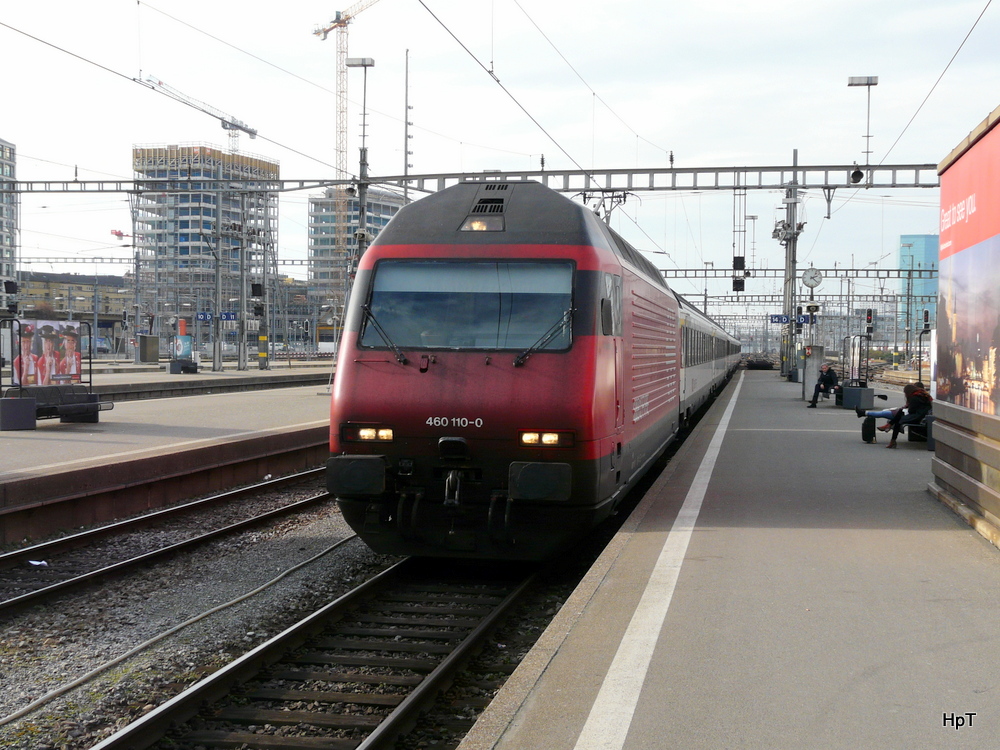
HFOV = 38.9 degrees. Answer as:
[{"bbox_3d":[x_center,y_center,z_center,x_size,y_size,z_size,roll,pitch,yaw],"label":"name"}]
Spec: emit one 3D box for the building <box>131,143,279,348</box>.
[{"bbox_3d":[-82.155,-34.214,400.654,22.821,56.163,36.712,1,1,24],"label":"building"}]

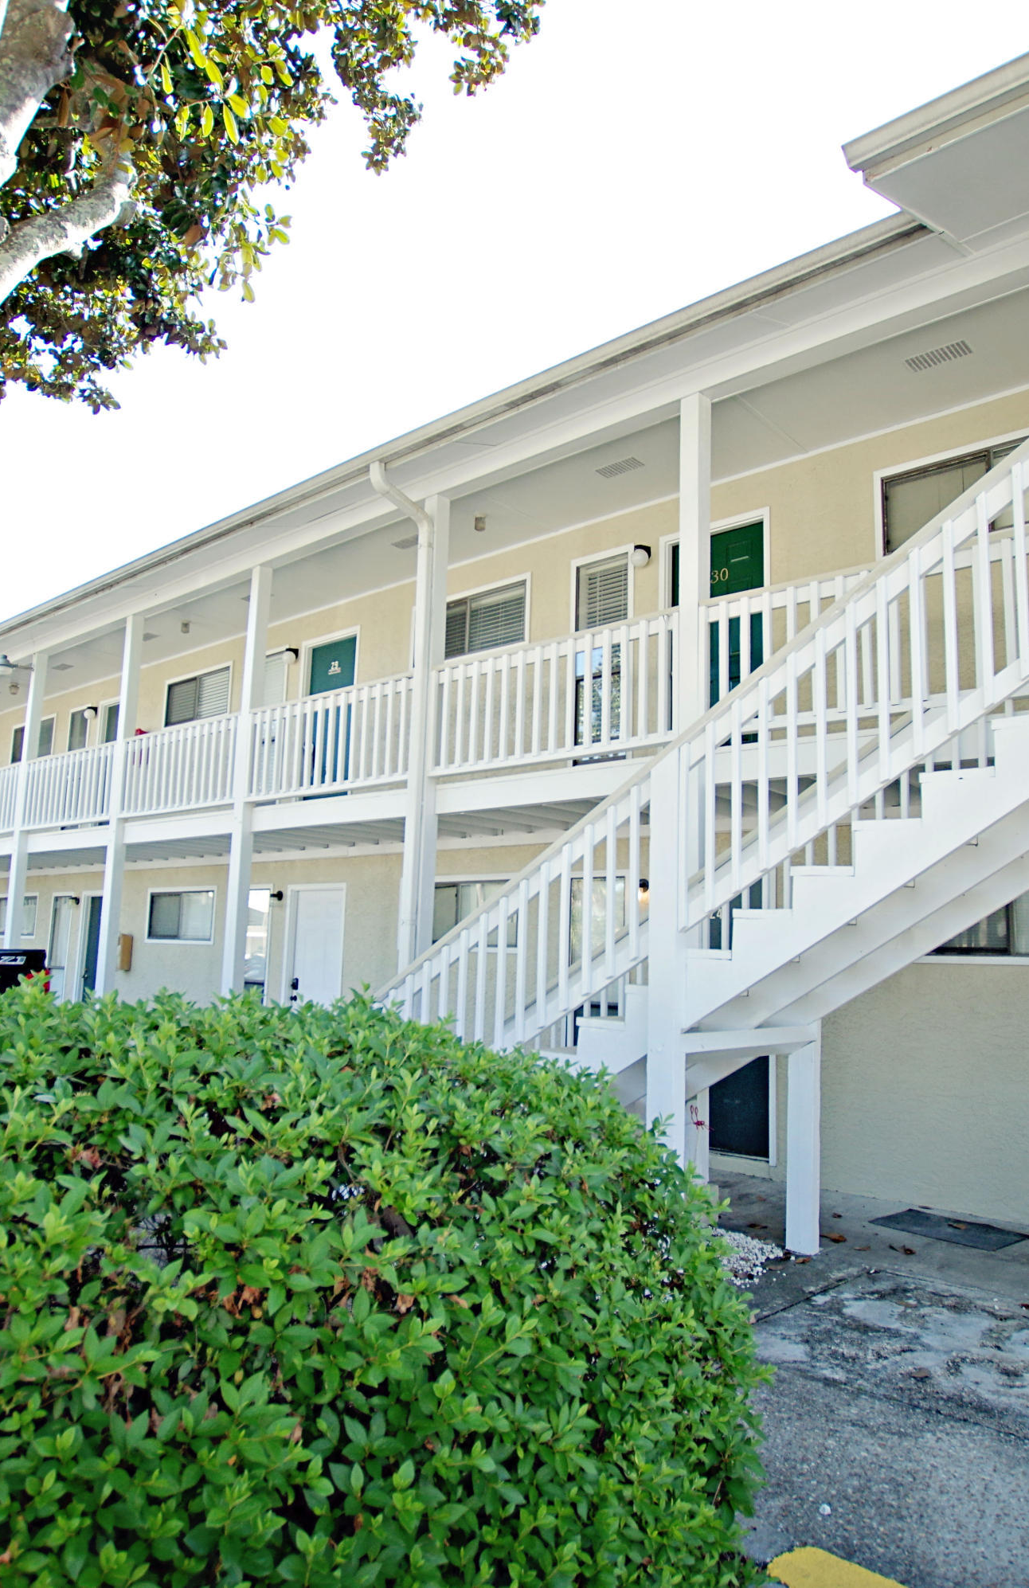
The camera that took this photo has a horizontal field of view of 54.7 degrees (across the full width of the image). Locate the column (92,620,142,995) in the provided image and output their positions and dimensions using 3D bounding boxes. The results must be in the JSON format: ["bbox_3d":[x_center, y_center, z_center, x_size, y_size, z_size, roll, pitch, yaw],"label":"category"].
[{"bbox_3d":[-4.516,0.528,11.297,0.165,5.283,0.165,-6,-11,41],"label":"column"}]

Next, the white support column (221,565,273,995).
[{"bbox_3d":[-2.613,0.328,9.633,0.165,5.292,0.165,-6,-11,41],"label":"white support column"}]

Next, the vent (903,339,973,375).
[{"bbox_3d":[2.684,-2.758,6.281,0.380,0.025,0.170,-6,-11,41],"label":"vent"}]

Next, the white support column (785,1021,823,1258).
[{"bbox_3d":[1.584,1.883,5.461,0.150,1.170,0.110,-6,-11,41],"label":"white support column"}]

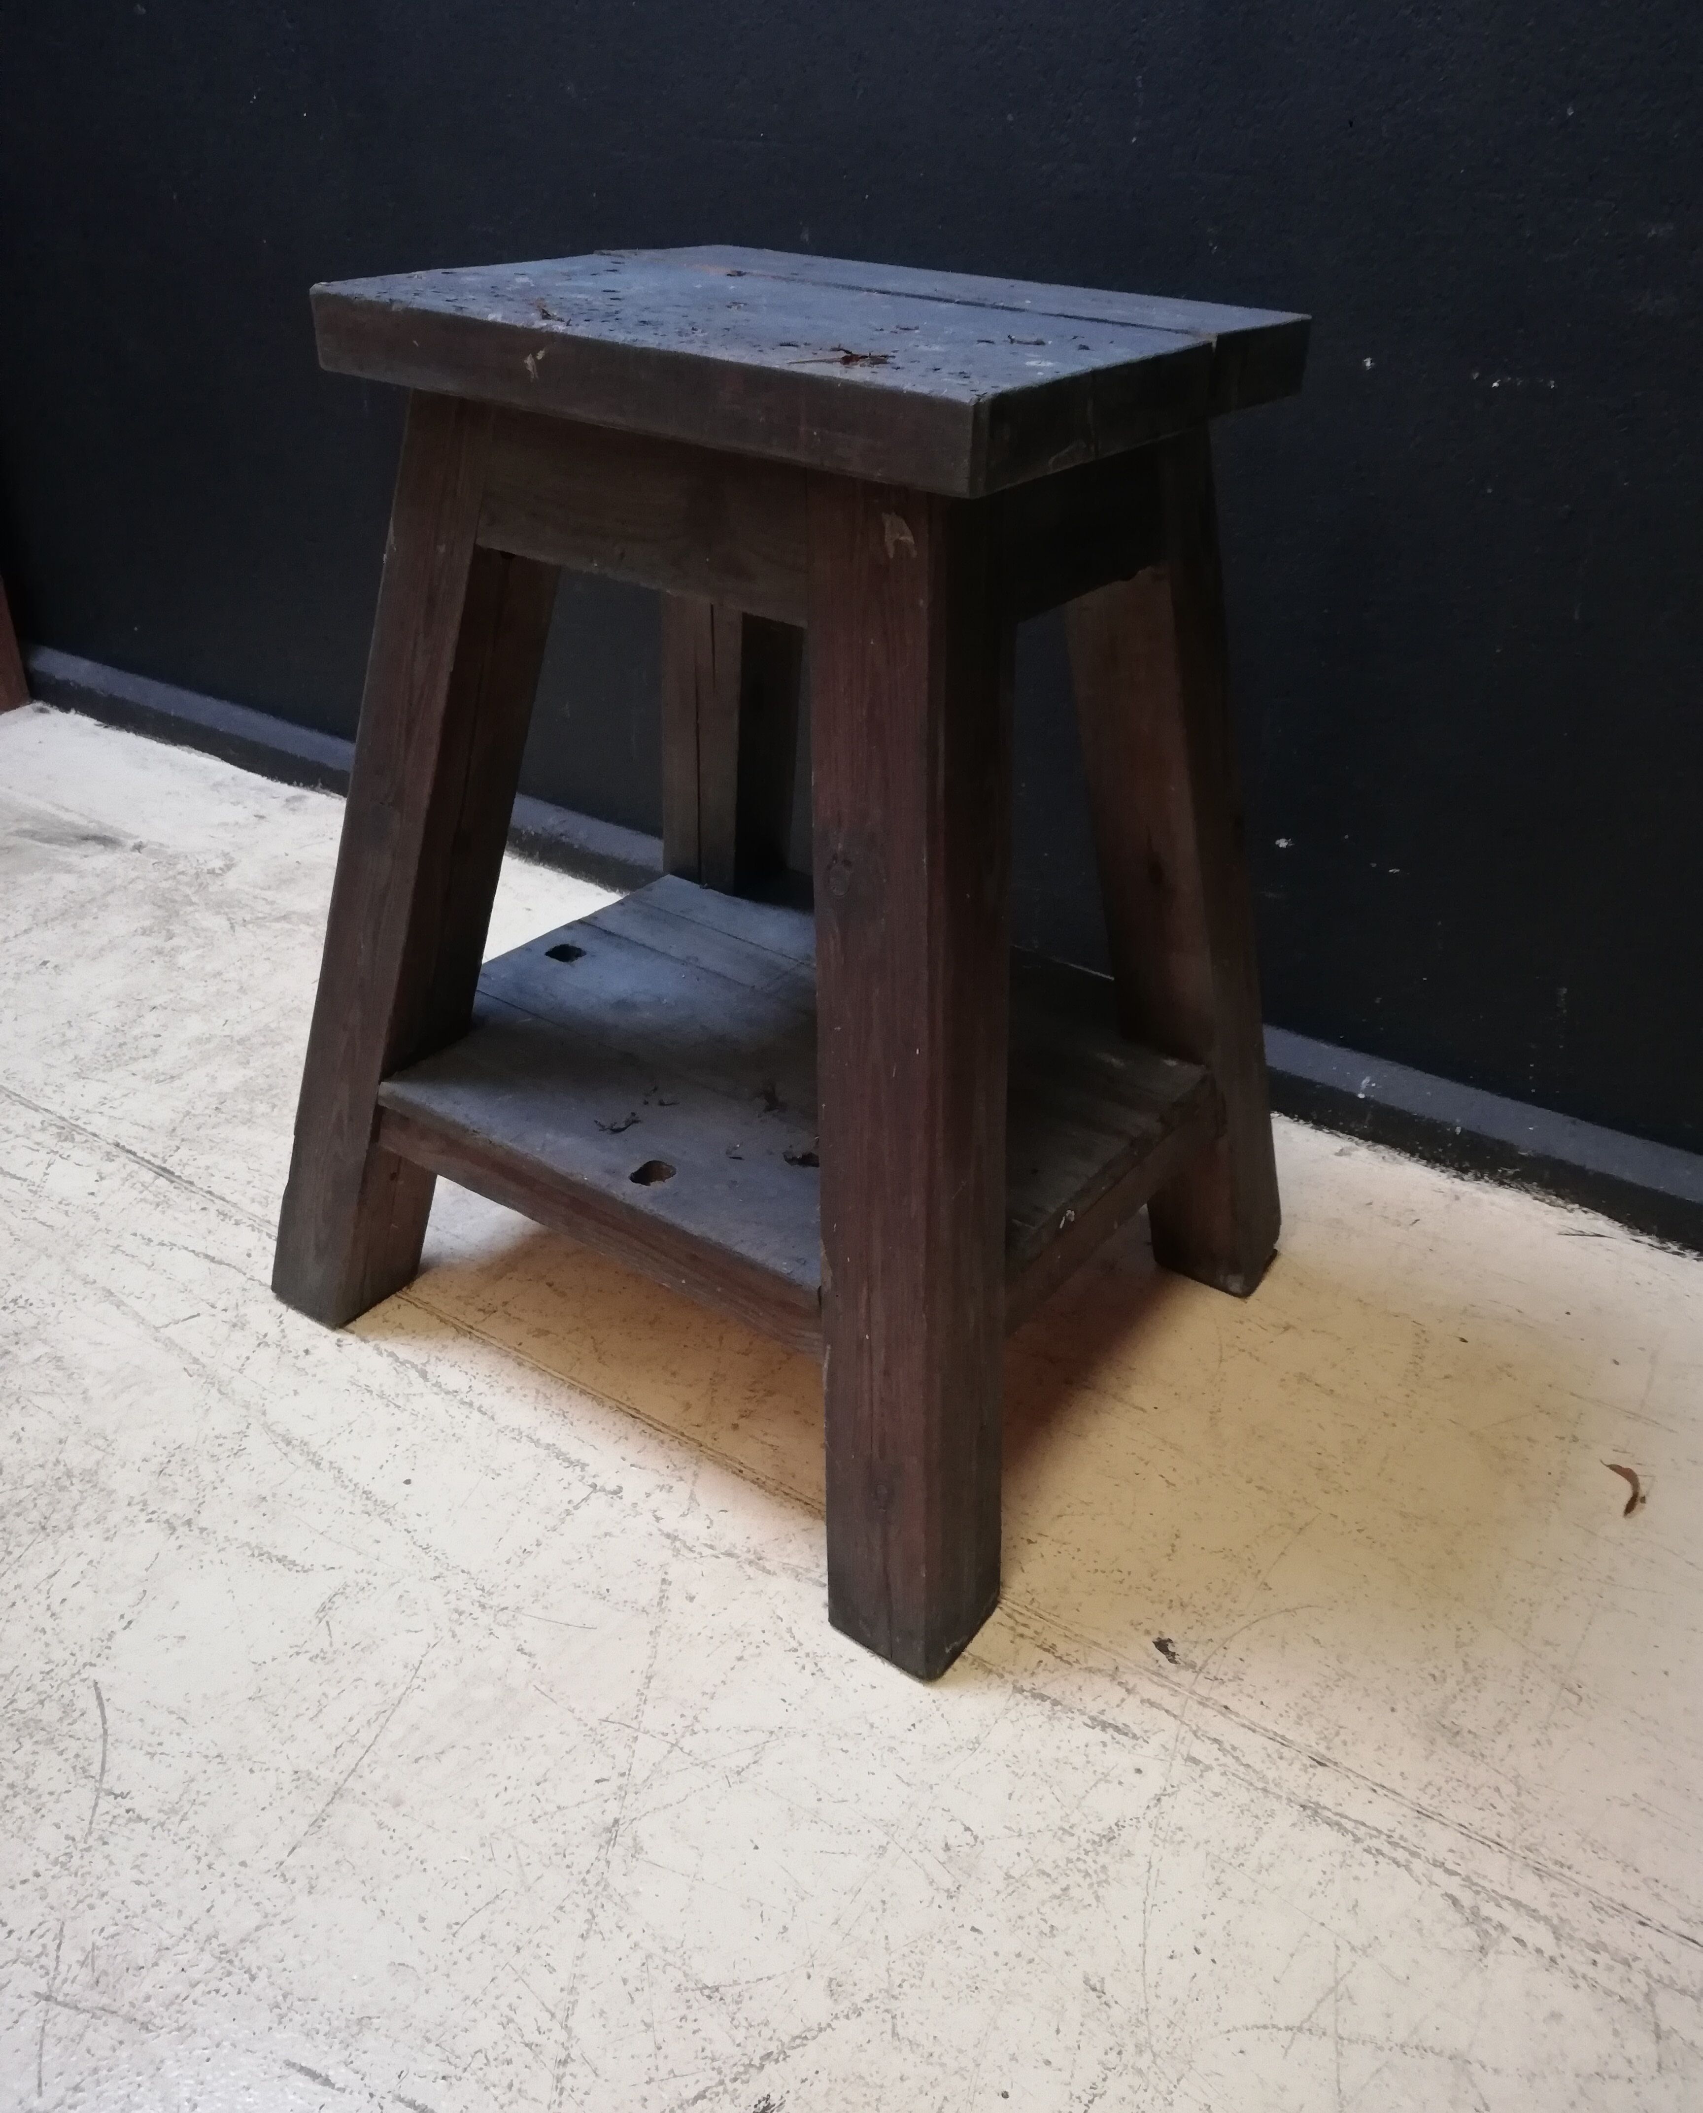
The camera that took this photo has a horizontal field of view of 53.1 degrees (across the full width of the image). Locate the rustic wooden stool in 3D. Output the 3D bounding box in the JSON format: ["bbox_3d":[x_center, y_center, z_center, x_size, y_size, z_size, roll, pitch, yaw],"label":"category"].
[{"bbox_3d":[-0.028,-0.115,1.011,0.520,0.610,0.459,22,36,29],"label":"rustic wooden stool"}]

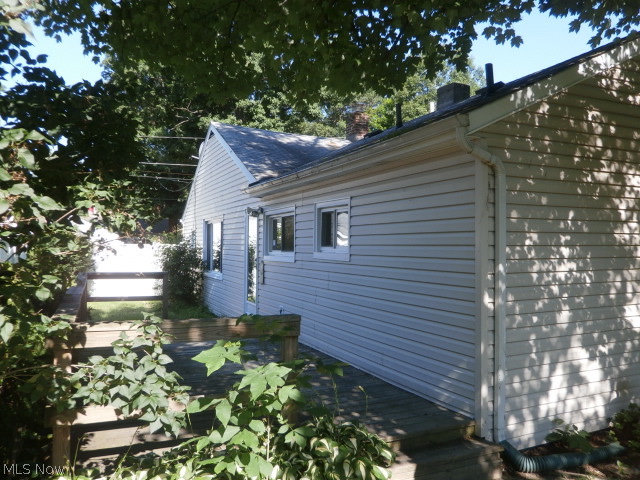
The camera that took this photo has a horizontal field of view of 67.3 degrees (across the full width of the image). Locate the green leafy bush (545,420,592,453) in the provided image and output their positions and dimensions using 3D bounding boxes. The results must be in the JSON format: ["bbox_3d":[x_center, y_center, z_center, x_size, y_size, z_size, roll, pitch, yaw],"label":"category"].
[{"bbox_3d":[2.109,1.668,4.080,0.380,0.290,0.330,0,-1,-27],"label":"green leafy bush"}]

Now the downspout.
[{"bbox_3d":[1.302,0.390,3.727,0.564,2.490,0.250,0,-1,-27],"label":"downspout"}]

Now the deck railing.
[{"bbox_3d":[-2.153,1.018,5.677,1.530,0.980,6.300,0,-1,-27],"label":"deck railing"}]

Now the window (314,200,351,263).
[{"bbox_3d":[0.166,-0.122,6.200,0.090,0.764,0.981,0,-1,-27],"label":"window"}]

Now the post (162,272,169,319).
[{"bbox_3d":[-2.828,1.070,8.800,0.095,0.950,0.095,0,-1,-27],"label":"post"}]

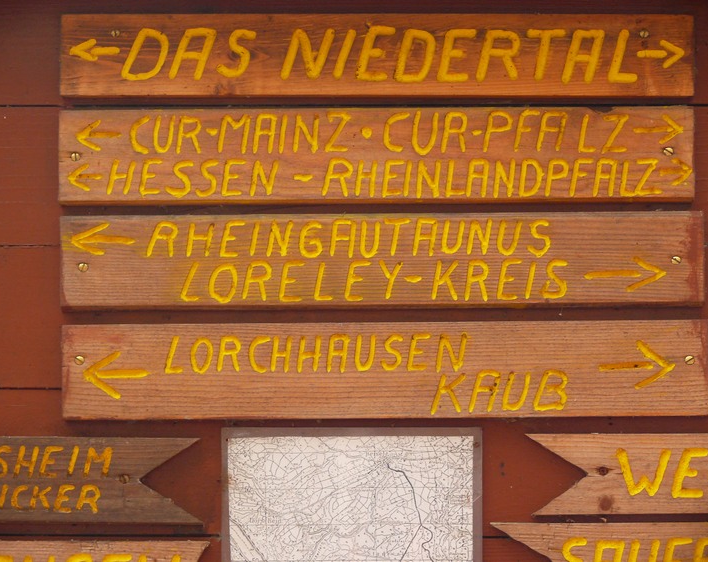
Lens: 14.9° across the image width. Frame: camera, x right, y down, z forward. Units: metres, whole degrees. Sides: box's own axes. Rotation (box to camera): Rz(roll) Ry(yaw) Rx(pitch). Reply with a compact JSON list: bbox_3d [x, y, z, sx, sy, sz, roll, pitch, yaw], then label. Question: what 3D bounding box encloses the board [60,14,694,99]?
[{"bbox_3d":[0.021,-0.200,2.442,0.568,0.077,0.020,0,-14,1],"label":"board"}]

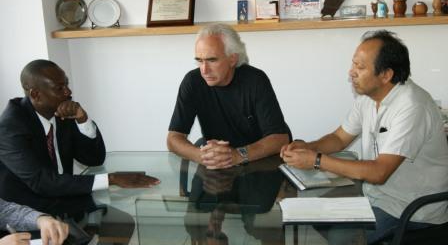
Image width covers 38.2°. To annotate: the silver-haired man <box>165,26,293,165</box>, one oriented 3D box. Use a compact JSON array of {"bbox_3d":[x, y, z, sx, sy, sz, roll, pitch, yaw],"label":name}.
[{"bbox_3d":[0.036,0.214,2.877,0.570,1.280,0.700,-2,14,7],"label":"silver-haired man"}]

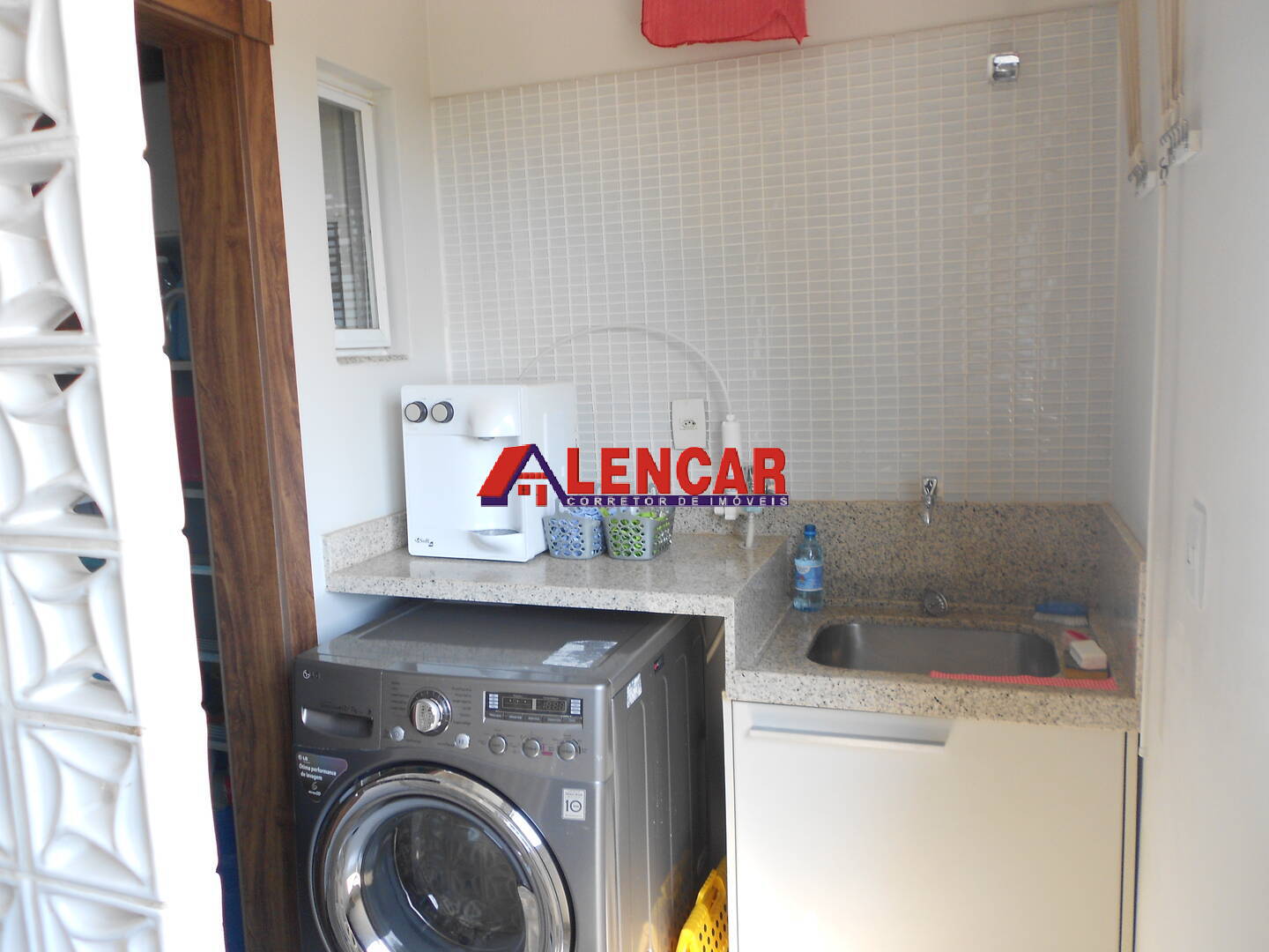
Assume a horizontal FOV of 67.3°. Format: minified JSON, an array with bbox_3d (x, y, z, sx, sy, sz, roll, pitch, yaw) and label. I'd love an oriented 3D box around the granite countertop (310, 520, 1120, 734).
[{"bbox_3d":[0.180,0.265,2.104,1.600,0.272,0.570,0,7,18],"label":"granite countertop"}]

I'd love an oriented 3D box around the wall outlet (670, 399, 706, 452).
[{"bbox_3d":[0.136,-0.126,2.368,0.079,0.123,0.012,0,8,18],"label":"wall outlet"}]

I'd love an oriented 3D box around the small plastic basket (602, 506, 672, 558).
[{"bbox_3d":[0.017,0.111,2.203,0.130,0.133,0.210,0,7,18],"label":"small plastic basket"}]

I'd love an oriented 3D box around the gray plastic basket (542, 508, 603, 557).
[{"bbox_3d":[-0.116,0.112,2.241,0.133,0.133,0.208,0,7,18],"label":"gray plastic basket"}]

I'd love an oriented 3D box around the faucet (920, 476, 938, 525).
[{"bbox_3d":[0.667,0.054,2.154,0.040,0.100,0.135,0,7,18],"label":"faucet"}]

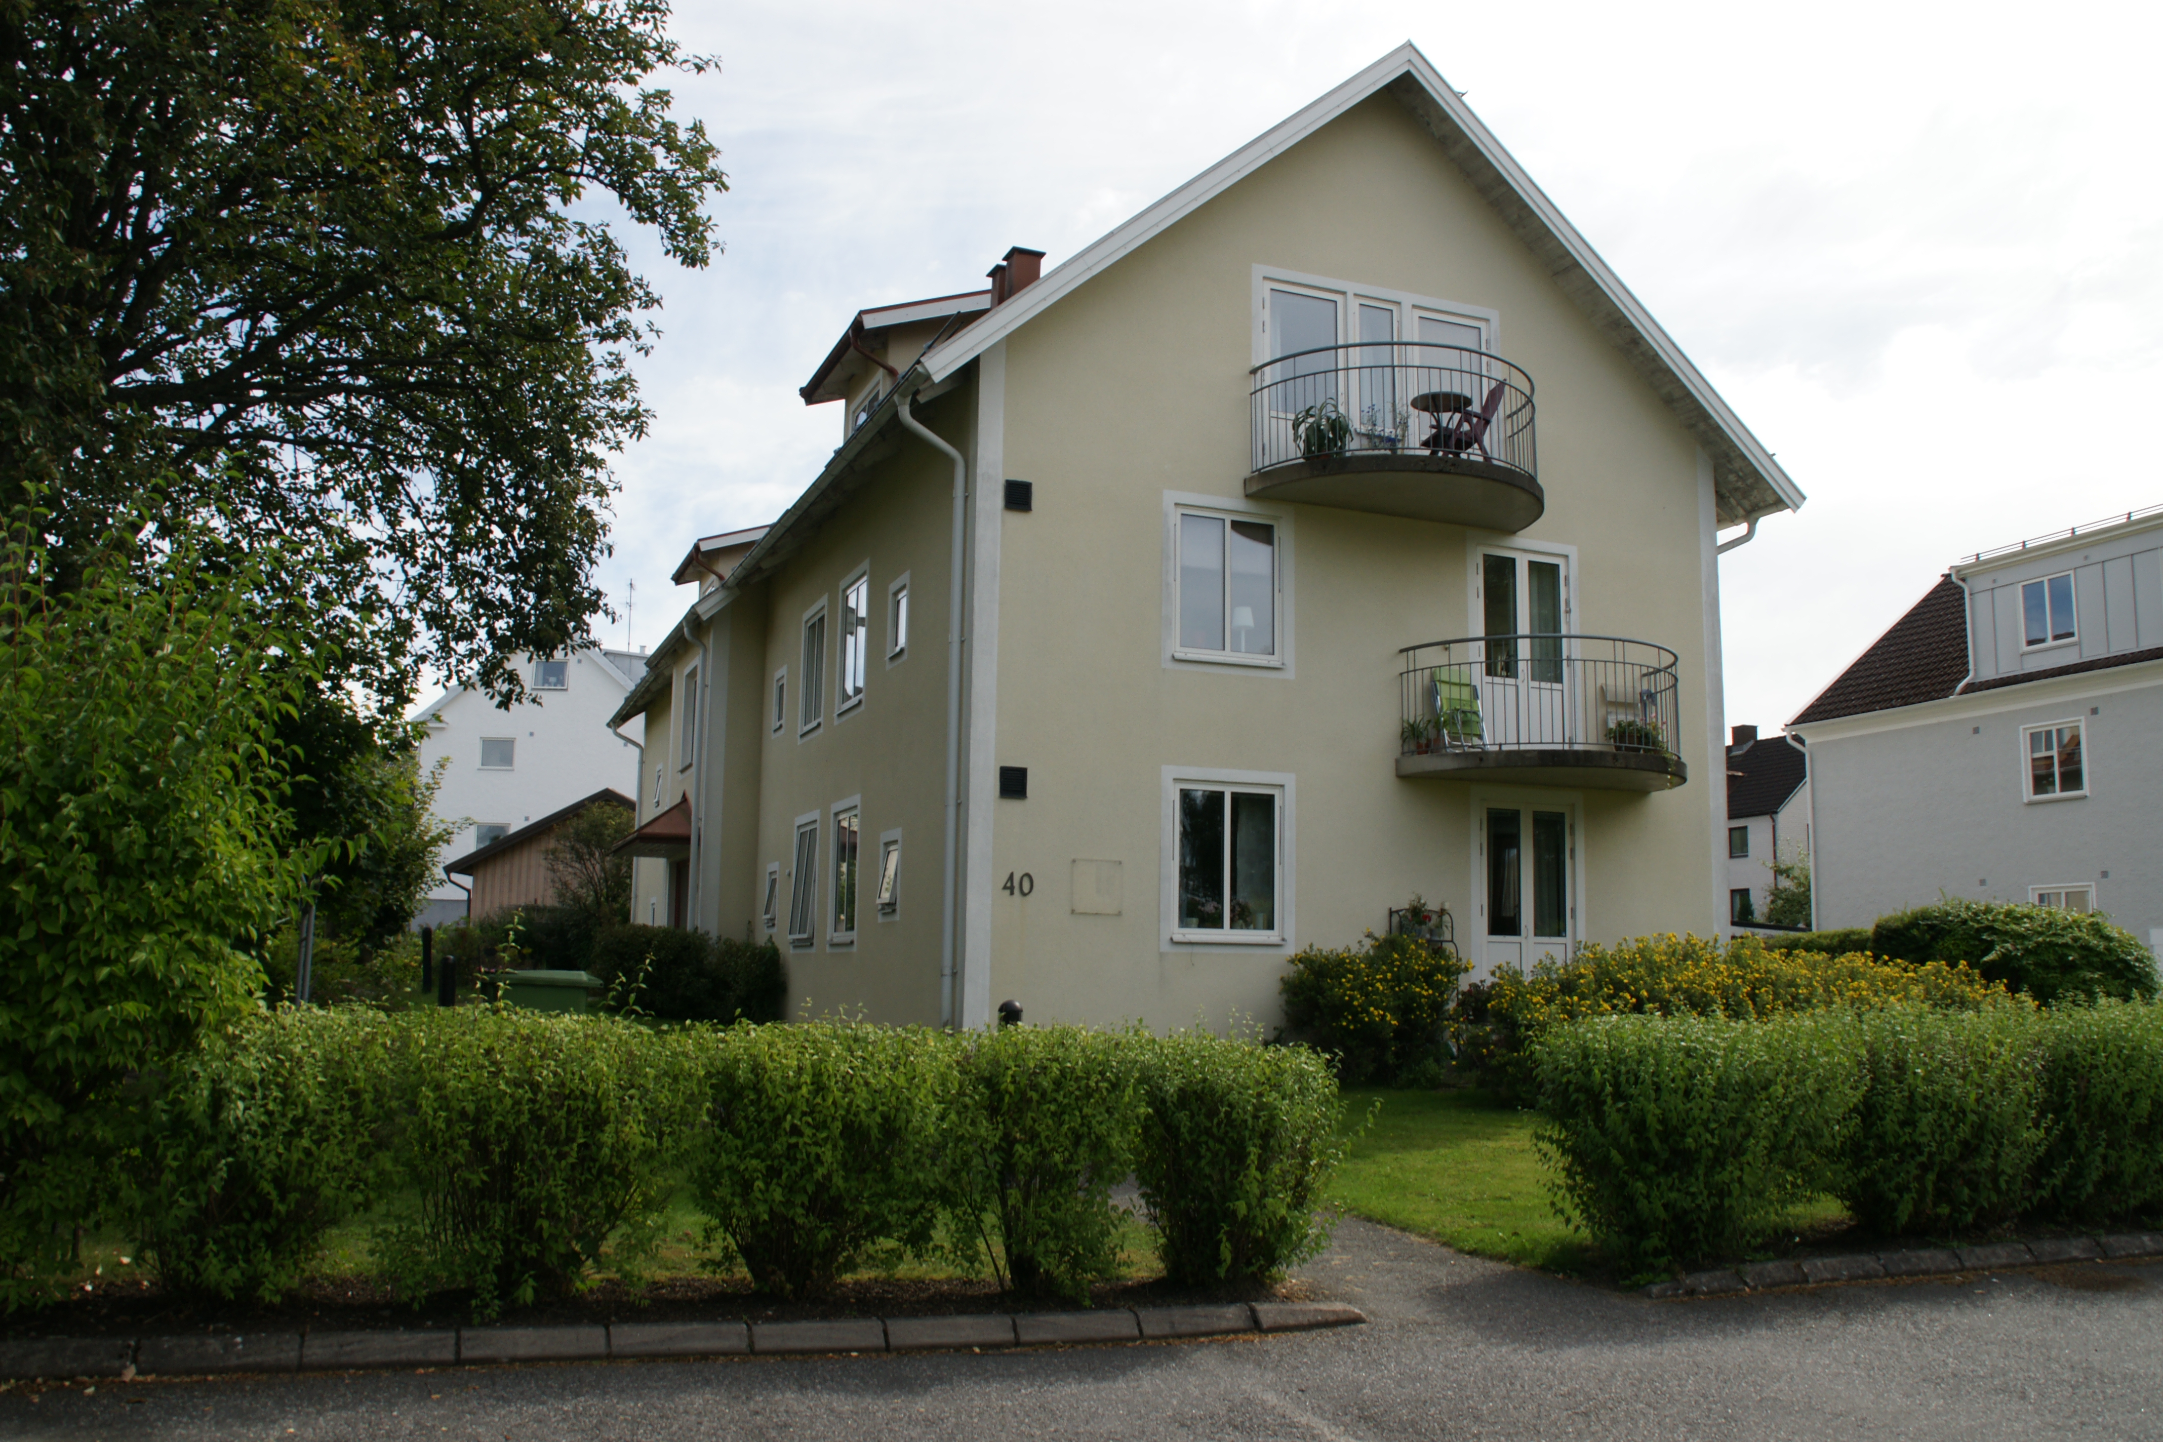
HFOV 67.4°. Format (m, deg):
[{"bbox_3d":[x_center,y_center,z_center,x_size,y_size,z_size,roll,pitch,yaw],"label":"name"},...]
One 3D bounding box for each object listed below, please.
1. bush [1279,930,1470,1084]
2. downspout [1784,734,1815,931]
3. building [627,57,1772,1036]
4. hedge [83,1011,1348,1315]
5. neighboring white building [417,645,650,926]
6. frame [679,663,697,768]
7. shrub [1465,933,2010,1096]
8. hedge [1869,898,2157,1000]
[{"bbox_3d":[2.812,2.741,15.684,1.600,1.450,1.250,4,-9,-21],"label":"bush"},{"bbox_3d":[14.828,3.050,33.231,0.600,5.870,0.130,4,-9,-21],"label":"downspout"},{"bbox_3d":[-1.558,-0.232,27.923,11.020,10.800,26.000,4,-9,-21],"label":"building"},{"bbox_3d":[-1.454,1.907,7.180,5.239,1.170,0.950,2,-9,-8],"label":"hedge"},{"bbox_3d":[-16.106,2.870,59.643,9.336,10.235,14.000,0,-9,6],"label":"neighboring white building"},{"bbox_3d":[-6.581,-0.128,27.401,0.180,1.950,2.000,4,-9,-21],"label":"frame"},{"bbox_3d":[6.402,2.888,16.231,5.600,1.450,1.500,4,-9,-21],"label":"shrub"},{"bbox_3d":[11.197,3.090,19.445,2.900,1.866,2.000,2,-9,-5],"label":"hedge"}]

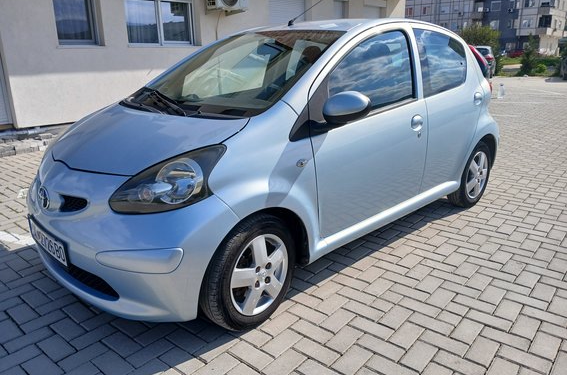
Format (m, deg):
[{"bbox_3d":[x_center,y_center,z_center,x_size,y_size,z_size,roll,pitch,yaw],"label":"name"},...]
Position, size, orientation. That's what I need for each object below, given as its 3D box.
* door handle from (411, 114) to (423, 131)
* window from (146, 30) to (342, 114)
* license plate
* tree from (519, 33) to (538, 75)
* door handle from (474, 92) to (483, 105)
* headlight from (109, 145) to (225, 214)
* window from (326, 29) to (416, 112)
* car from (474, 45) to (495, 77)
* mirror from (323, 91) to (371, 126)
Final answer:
[{"bbox_3d":[0.824,-0.401,2.650,0.125,0.120,0.050,-16,22,-41],"label":"door handle"},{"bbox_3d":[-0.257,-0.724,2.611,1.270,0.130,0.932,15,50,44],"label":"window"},{"bbox_3d":[-1.118,0.241,2.021,0.020,0.115,0.520,-16,22,-41],"label":"license plate"},{"bbox_3d":[14.180,-7.702,24.667,1.150,2.350,1.150,7,18,26],"label":"tree"},{"bbox_3d":[1.503,-0.679,3.259,0.125,0.120,0.050,-16,22,-41],"label":"door handle"},{"bbox_3d":[-0.468,-0.027,1.789,0.330,0.280,0.450,12,21,38],"label":"headlight"},{"bbox_3d":[0.484,-0.671,2.420,0.870,0.480,0.060,-16,7,-41],"label":"window"},{"bbox_3d":[10.607,-6.903,23.527,1.750,1.550,4.100,5,18,20],"label":"car"},{"bbox_3d":[0.304,-0.375,2.036,0.140,0.155,0.210,-16,22,-41],"label":"mirror"}]

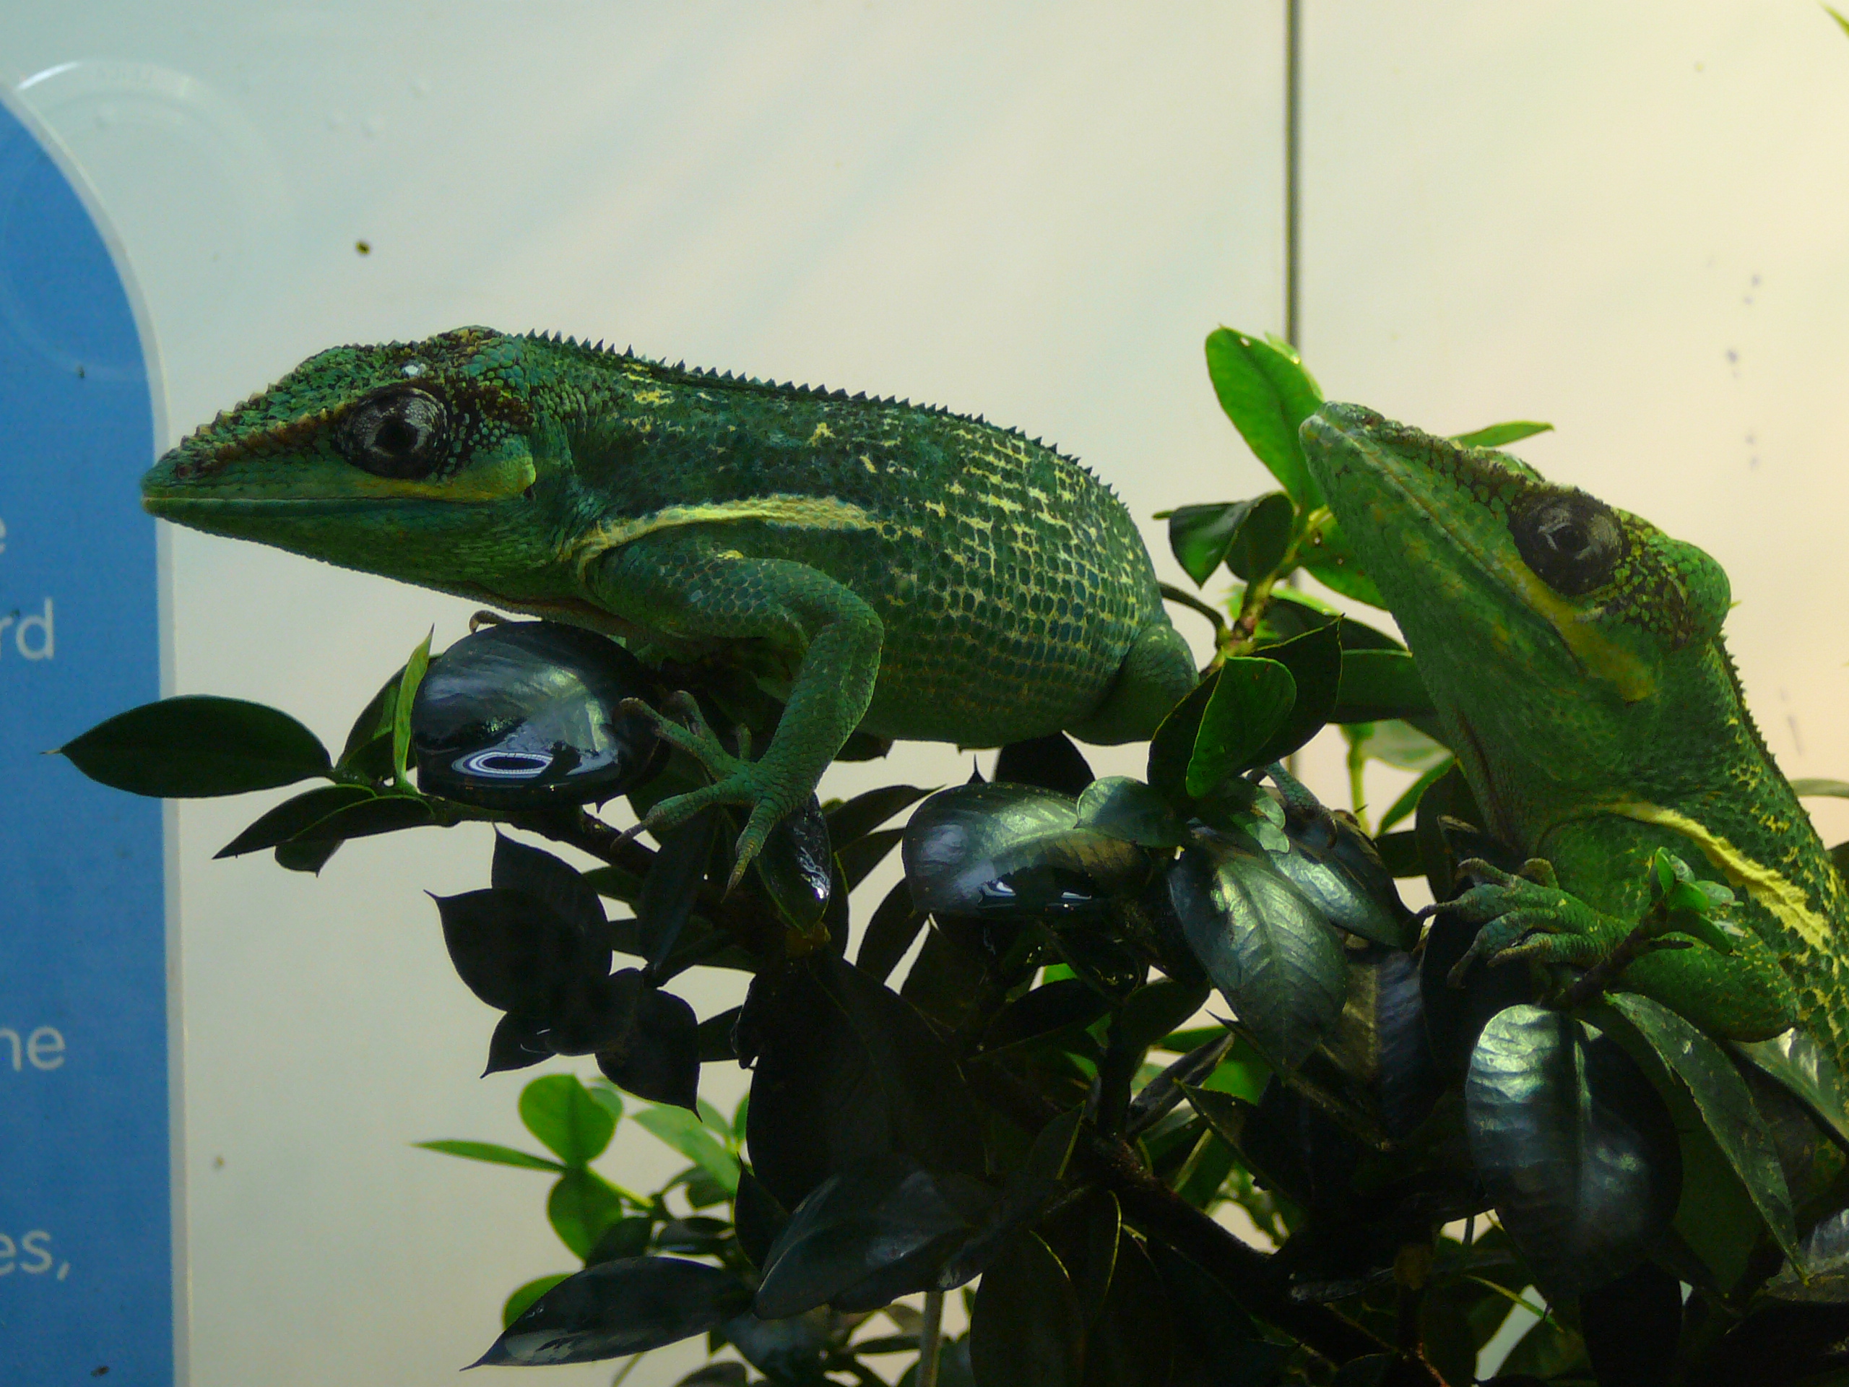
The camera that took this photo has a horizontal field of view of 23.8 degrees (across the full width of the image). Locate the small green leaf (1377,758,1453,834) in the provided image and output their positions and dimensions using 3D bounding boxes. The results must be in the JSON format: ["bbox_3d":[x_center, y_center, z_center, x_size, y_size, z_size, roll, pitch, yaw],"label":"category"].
[{"bbox_3d":[0.079,0.016,0.705,0.019,0.004,0.009,-43,41,-9],"label":"small green leaf"}]

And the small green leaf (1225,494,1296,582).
[{"bbox_3d":[0.052,-0.025,0.685,0.011,0.017,0.006,15,31,-23],"label":"small green leaf"}]

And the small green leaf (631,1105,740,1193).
[{"bbox_3d":[-0.040,0.077,0.740,0.023,0.011,0.008,37,-31,12],"label":"small green leaf"}]

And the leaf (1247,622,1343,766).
[{"bbox_3d":[0.051,0.001,0.620,0.017,0.024,0.008,43,12,16],"label":"leaf"}]

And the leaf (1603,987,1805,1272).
[{"bbox_3d":[0.112,0.063,0.630,0.007,0.050,0.015,-37,-4,36],"label":"leaf"}]

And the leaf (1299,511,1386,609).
[{"bbox_3d":[0.071,-0.021,0.695,0.028,0.015,0.005,26,22,-6],"label":"leaf"}]

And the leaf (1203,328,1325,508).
[{"bbox_3d":[0.052,-0.042,0.660,0.014,0.030,0.008,-25,-6,-2],"label":"leaf"}]

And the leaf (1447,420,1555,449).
[{"bbox_3d":[0.091,-0.041,0.700,0.023,0.006,0.011,-12,17,-12],"label":"leaf"}]

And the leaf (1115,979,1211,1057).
[{"bbox_3d":[0.037,0.050,0.675,0.005,0.019,0.011,44,9,-50],"label":"leaf"}]

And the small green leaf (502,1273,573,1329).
[{"bbox_3d":[-0.063,0.103,0.740,0.021,0.014,0.008,21,-32,13],"label":"small green leaf"}]

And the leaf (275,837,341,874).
[{"bbox_3d":[-0.091,0.022,0.660,0.011,0.017,0.006,11,-32,24],"label":"leaf"}]

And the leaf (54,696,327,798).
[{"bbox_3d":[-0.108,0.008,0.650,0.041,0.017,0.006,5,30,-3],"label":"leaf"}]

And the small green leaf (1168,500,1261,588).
[{"bbox_3d":[0.043,-0.022,0.650,0.012,0.015,0.010,23,-21,28],"label":"small green leaf"}]

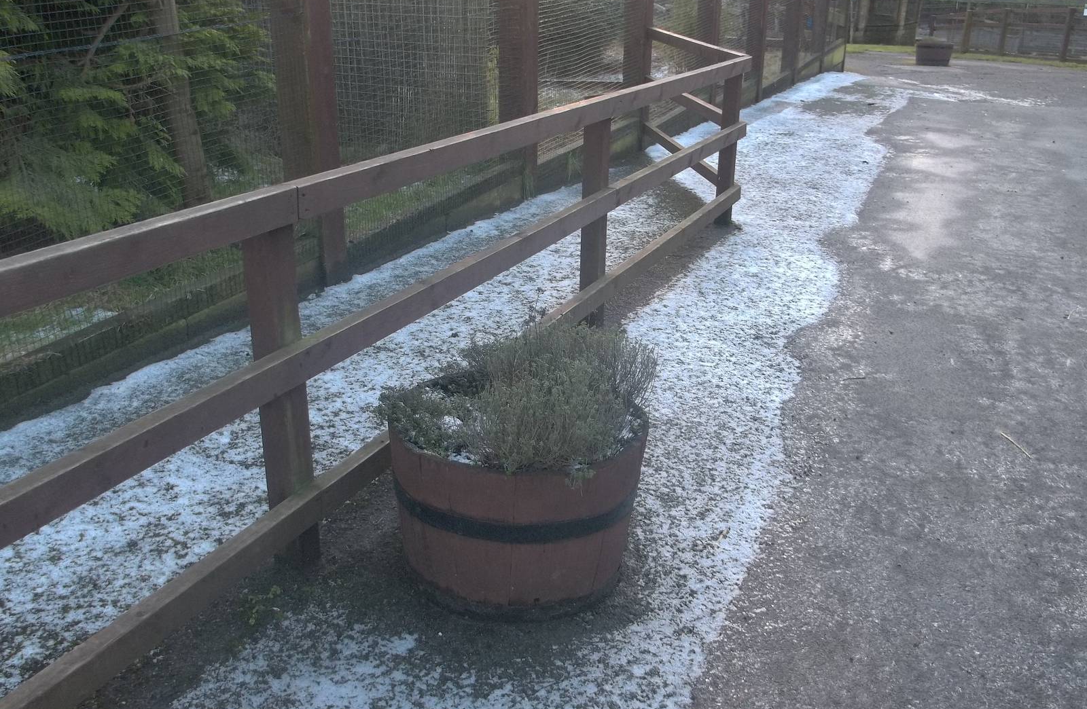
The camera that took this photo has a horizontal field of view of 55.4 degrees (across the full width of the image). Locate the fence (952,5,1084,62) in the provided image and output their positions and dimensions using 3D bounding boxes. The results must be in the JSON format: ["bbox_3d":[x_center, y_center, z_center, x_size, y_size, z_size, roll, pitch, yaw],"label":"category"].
[{"bbox_3d":[9.868,-6.757,21.754,0.124,0.978,4.526,-2,21,-7],"label":"fence"}]

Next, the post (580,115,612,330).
[{"bbox_3d":[0.216,-0.568,4.377,0.082,0.971,0.082,9,22,22],"label":"post"}]

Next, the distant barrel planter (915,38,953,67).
[{"bbox_3d":[6.827,-5.253,18.028,0.642,0.431,0.642,1,21,0],"label":"distant barrel planter"}]

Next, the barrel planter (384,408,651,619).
[{"bbox_3d":[-0.064,0.349,2.694,0.648,0.426,0.648,1,21,0],"label":"barrel planter"}]

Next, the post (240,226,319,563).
[{"bbox_3d":[-0.642,0.101,2.563,0.082,0.971,0.082,9,22,22],"label":"post"}]

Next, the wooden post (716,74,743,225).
[{"bbox_3d":[1.129,-1.260,6.312,0.082,0.971,0.082,9,22,22],"label":"wooden post"}]

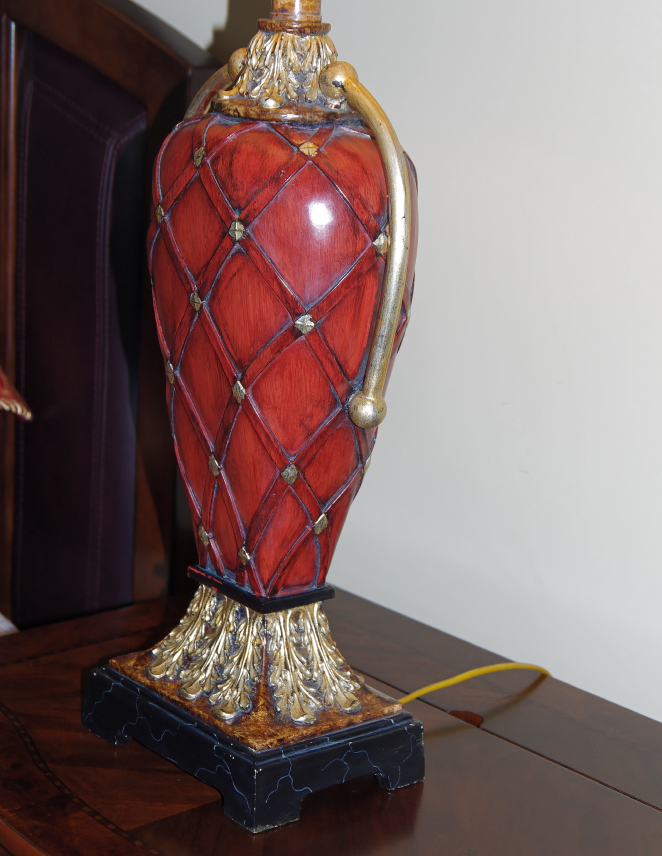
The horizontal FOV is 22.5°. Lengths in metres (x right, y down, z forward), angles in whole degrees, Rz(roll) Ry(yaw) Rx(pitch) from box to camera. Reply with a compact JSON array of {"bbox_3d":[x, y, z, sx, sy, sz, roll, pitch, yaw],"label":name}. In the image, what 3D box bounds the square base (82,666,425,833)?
[{"bbox_3d":[-0.054,0.202,1.146,0.148,0.047,0.196,-6,16,-40],"label":"square base"}]

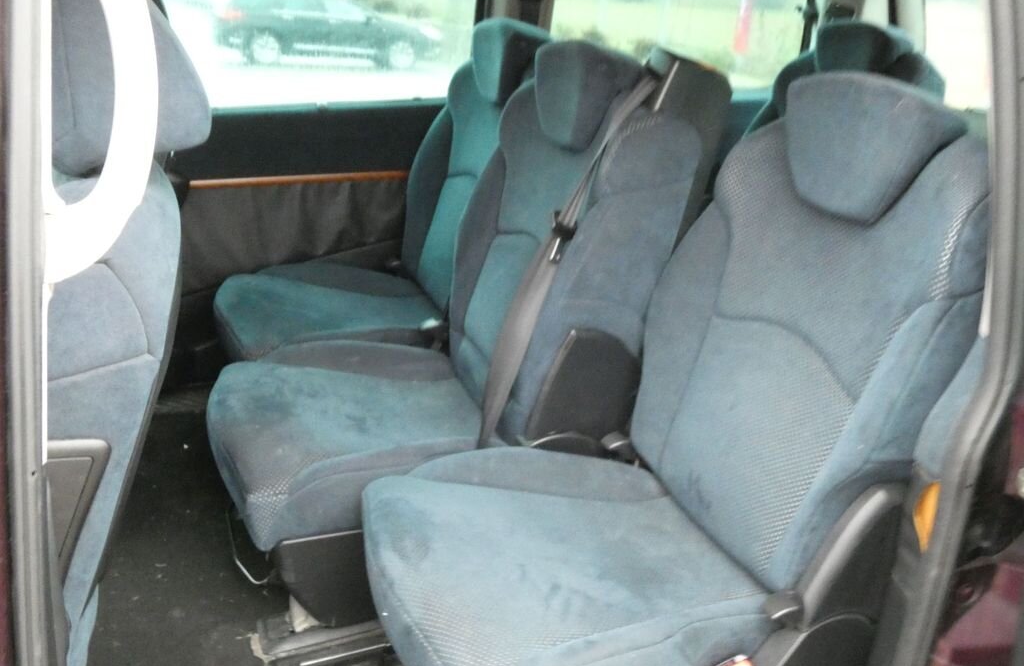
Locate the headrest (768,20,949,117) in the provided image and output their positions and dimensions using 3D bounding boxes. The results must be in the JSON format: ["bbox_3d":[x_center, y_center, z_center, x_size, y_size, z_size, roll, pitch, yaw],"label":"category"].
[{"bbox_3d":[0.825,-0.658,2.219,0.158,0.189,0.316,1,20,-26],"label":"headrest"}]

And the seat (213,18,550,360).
[{"bbox_3d":[-0.281,-0.284,1.947,0.694,0.750,0.495,-7,23,-23],"label":"seat"}]

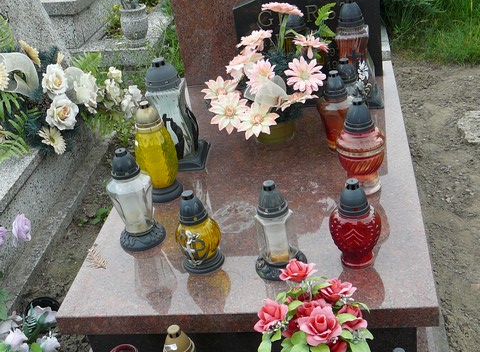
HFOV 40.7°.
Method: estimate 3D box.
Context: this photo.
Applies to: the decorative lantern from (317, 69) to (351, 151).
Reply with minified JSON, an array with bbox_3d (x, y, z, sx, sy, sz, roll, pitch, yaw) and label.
[{"bbox_3d":[0.327,-0.222,2.181,0.123,0.273,0.123,-4,28,11],"label":"decorative lantern"}]

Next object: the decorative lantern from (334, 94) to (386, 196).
[{"bbox_3d":[0.353,-0.093,1.898,0.139,0.279,0.139,-3,30,9],"label":"decorative lantern"}]

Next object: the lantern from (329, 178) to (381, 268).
[{"bbox_3d":[0.285,0.114,1.602,0.128,0.229,0.128,-3,30,9],"label":"lantern"}]

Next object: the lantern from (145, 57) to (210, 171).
[{"bbox_3d":[-0.242,-0.229,2.263,0.207,0.378,0.207,-4,28,11],"label":"lantern"}]

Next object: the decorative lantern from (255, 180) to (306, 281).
[{"bbox_3d":[0.091,0.124,1.636,0.136,0.248,0.136,-4,28,11],"label":"decorative lantern"}]

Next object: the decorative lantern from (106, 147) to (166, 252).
[{"bbox_3d":[-0.297,0.057,1.809,0.138,0.282,0.138,-3,30,9],"label":"decorative lantern"}]

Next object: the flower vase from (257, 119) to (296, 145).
[{"bbox_3d":[0.133,-0.191,2.374,0.148,0.095,0.148,-4,28,11],"label":"flower vase"}]

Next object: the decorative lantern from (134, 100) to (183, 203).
[{"bbox_3d":[-0.270,-0.083,2.058,0.131,0.323,0.131,-4,28,11],"label":"decorative lantern"}]

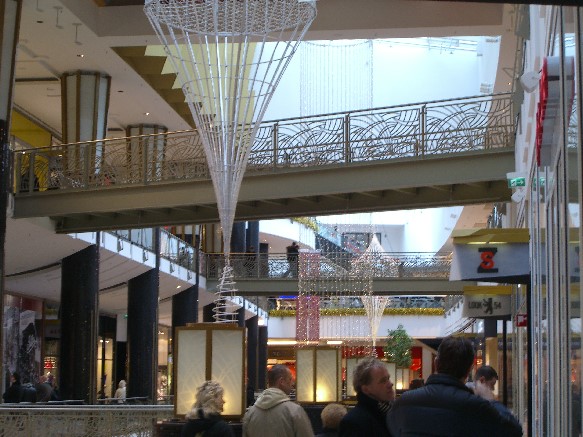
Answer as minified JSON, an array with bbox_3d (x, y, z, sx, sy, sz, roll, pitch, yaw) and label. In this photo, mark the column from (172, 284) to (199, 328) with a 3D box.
[{"bbox_3d":[-4.339,5.574,55.034,1.050,5.600,1.050,1,-7,-1],"label":"column"}]

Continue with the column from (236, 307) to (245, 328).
[{"bbox_3d":[-2.973,7.521,70.634,1.050,5.600,1.050,1,-7,-1],"label":"column"}]

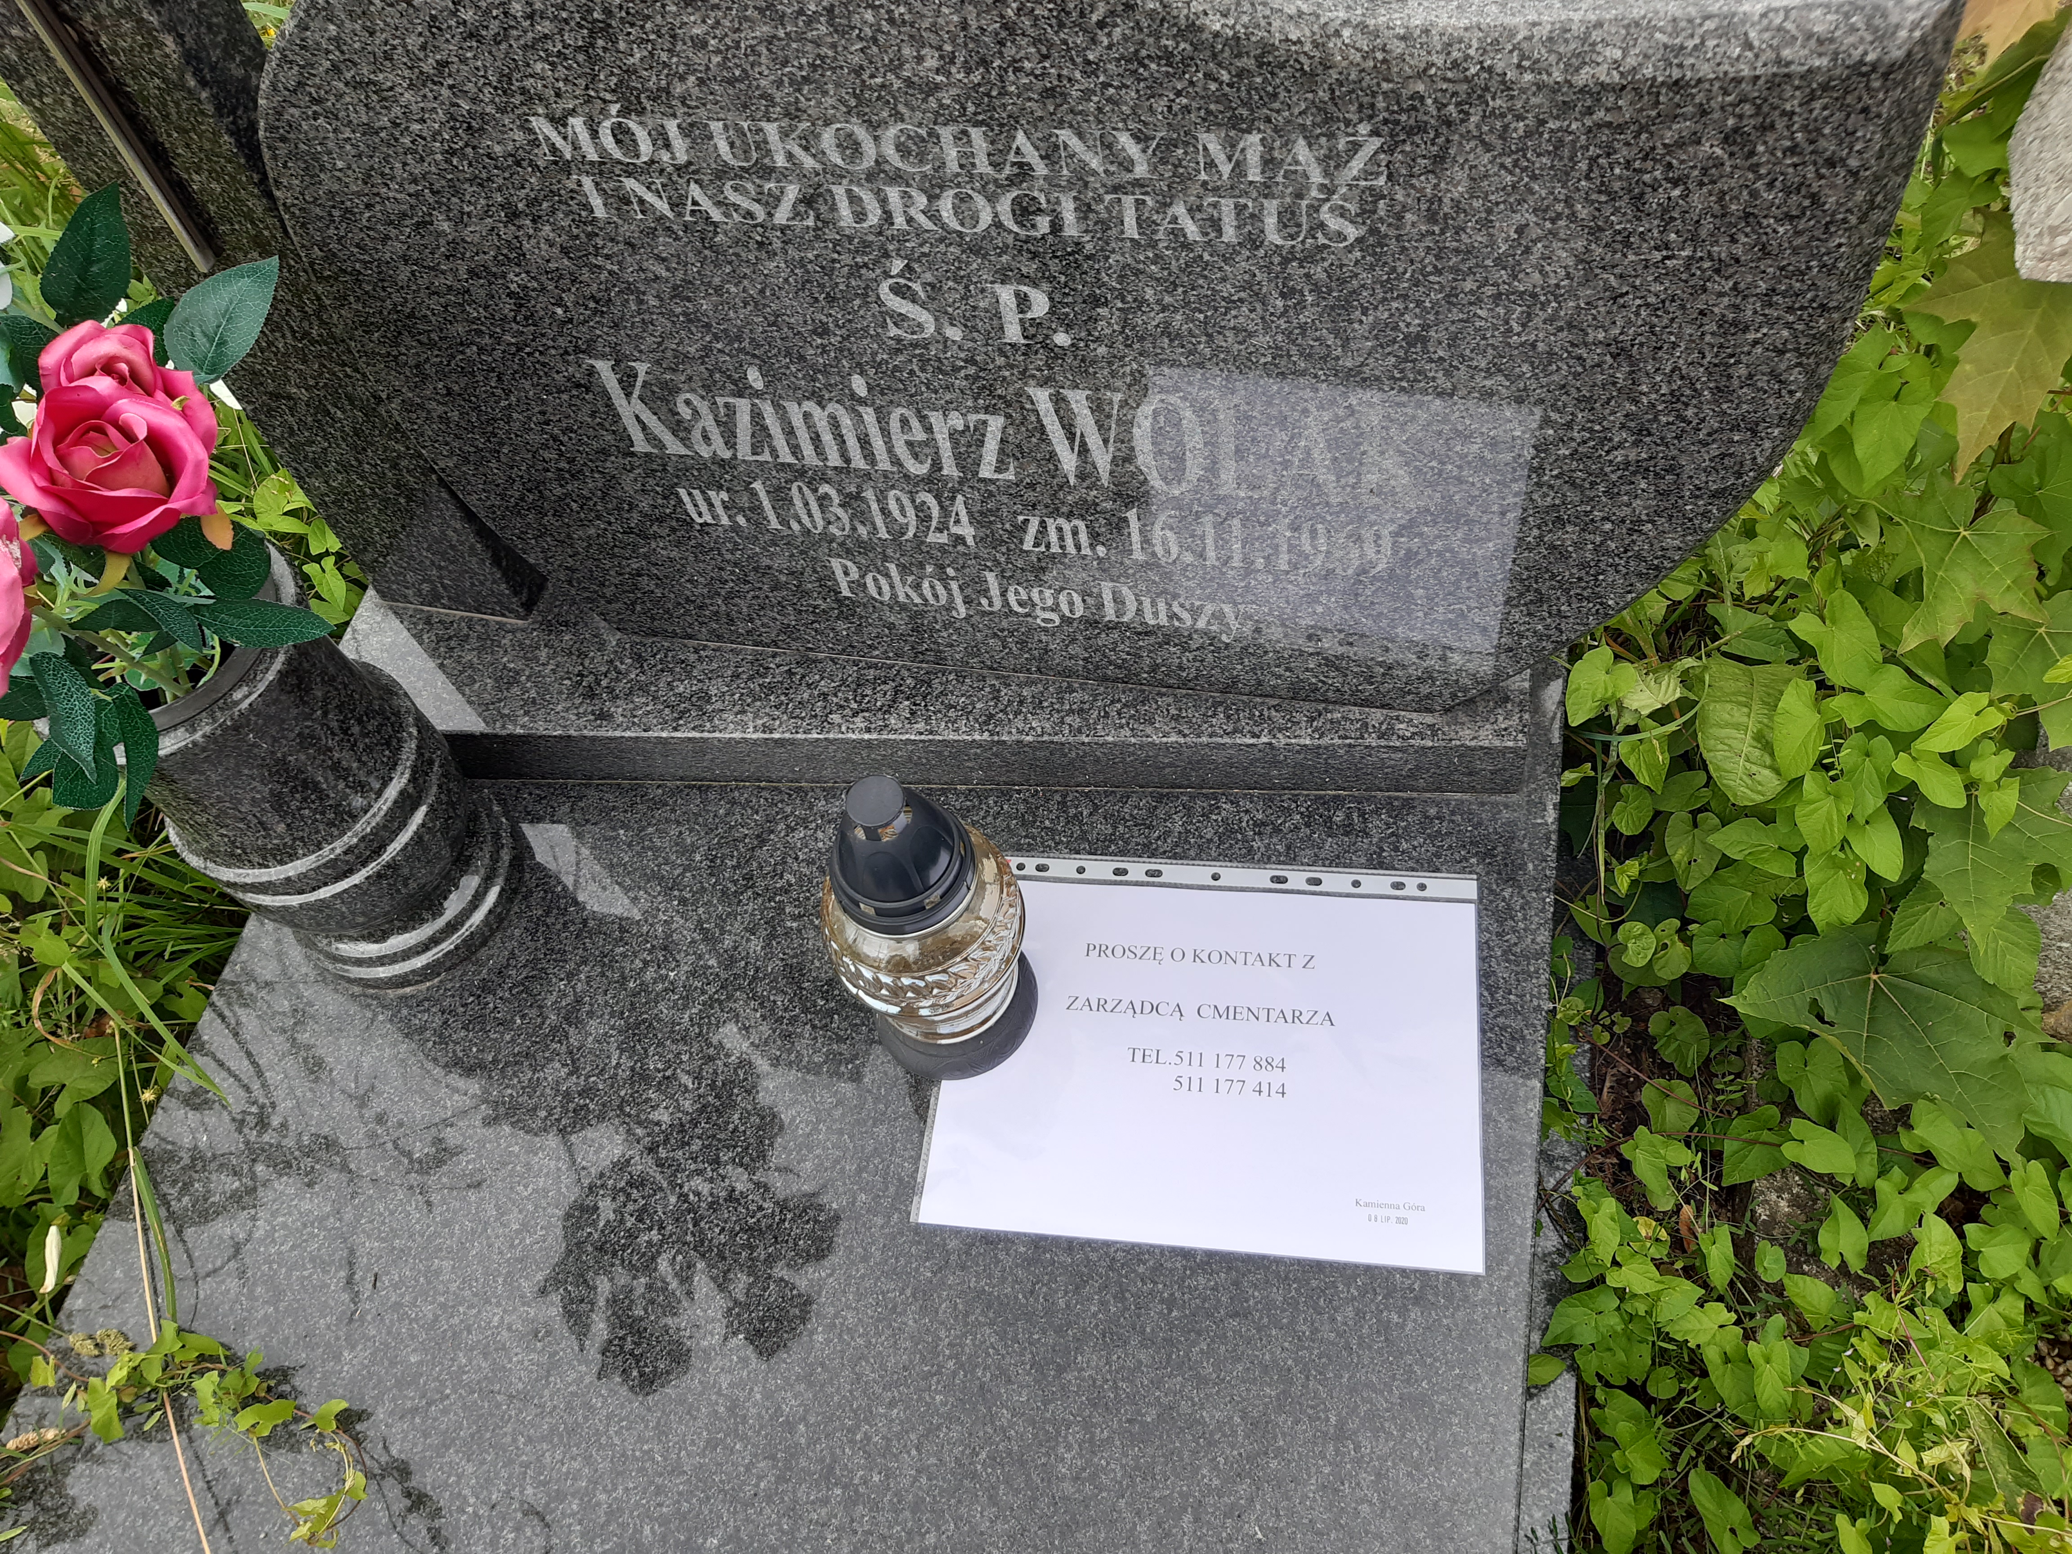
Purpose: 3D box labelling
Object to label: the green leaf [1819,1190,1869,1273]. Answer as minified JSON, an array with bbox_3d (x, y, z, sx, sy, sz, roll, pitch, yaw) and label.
[{"bbox_3d":[0.466,0.263,0.901,0.025,0.009,0.045,-6,64,16],"label":"green leaf"}]

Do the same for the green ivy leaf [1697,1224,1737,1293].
[{"bbox_3d":[0.397,0.280,0.903,0.016,0.009,0.038,-8,64,13],"label":"green ivy leaf"}]

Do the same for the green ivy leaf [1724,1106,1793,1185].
[{"bbox_3d":[0.409,0.213,0.884,0.034,0.014,0.054,39,79,28],"label":"green ivy leaf"}]

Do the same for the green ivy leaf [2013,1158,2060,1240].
[{"bbox_3d":[0.536,0.225,0.831,0.026,0.014,0.045,-13,60,12],"label":"green ivy leaf"}]

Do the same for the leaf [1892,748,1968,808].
[{"bbox_3d":[0.556,0.000,0.962,0.024,0.009,0.047,-38,64,4],"label":"leaf"}]

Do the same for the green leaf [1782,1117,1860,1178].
[{"bbox_3d":[0.437,0.207,0.864,0.042,0.014,0.030,31,76,27],"label":"green leaf"}]

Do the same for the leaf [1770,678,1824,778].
[{"bbox_3d":[0.471,-0.029,0.963,0.034,0.014,0.069,14,74,21],"label":"leaf"}]

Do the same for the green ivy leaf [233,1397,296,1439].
[{"bbox_3d":[-0.412,0.343,0.835,0.030,0.009,0.019,-34,65,-17],"label":"green ivy leaf"}]

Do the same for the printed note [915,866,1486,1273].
[{"bbox_3d":[0.095,0.152,0.878,0.303,0.003,0.226,2,59,11],"label":"printed note"}]

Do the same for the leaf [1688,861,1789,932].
[{"bbox_3d":[0.425,0.078,0.953,0.052,0.014,0.043,-25,63,4],"label":"leaf"}]

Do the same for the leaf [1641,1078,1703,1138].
[{"bbox_3d":[0.396,0.208,0.971,0.033,0.009,0.040,4,69,17],"label":"leaf"}]

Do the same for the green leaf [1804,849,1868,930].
[{"bbox_3d":[0.479,0.069,0.935,0.037,0.009,0.055,13,75,22],"label":"green leaf"}]

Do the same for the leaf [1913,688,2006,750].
[{"bbox_3d":[0.562,-0.032,0.950,0.056,0.014,0.032,-31,63,4],"label":"leaf"}]

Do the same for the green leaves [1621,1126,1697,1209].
[{"bbox_3d":[0.356,0.222,0.886,0.037,0.014,0.047,-13,62,8],"label":"green leaves"}]

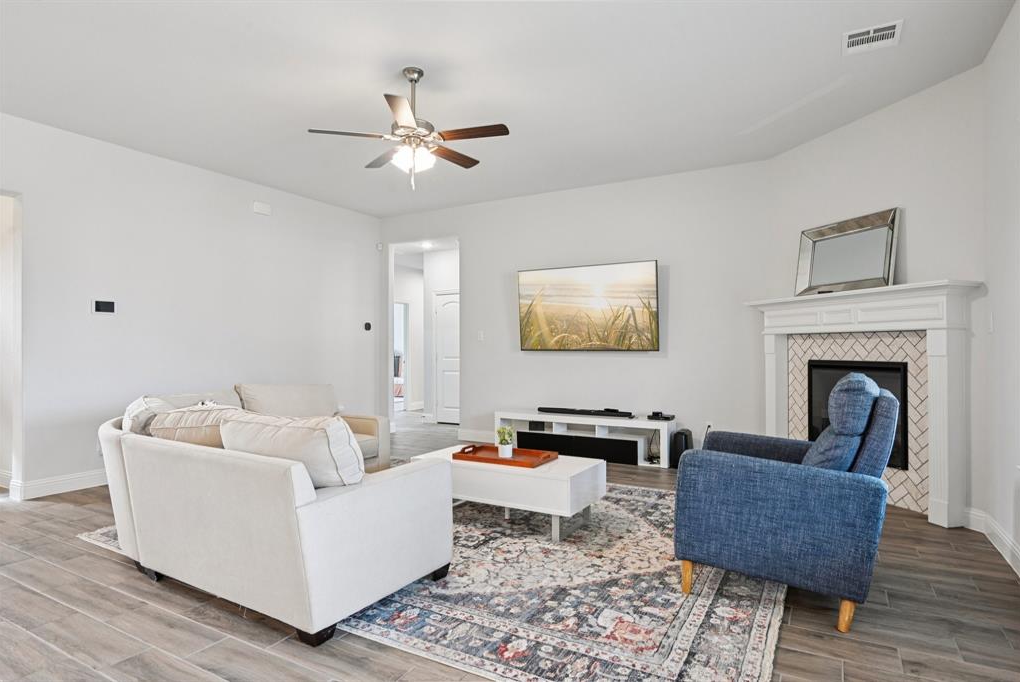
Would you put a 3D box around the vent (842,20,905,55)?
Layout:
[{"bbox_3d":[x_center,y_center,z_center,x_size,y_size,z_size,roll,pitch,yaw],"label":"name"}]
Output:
[{"bbox_3d":[2.118,-1.761,3.333,0.290,0.025,0.280,0,-1,30],"label":"vent"}]

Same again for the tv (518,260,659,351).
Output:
[{"bbox_3d":[0.853,-0.361,6.418,1.665,0.955,0.055,0,4,30],"label":"tv"}]

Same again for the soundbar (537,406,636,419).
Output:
[{"bbox_3d":[0.818,0.804,6.403,1.090,0.055,0.090,0,-1,30],"label":"soundbar"}]

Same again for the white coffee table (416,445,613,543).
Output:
[{"bbox_3d":[-0.017,1.038,3.974,1.225,0.420,0.590,0,-1,30],"label":"white coffee table"}]

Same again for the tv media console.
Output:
[{"bbox_3d":[0.785,1.053,6.316,2.010,0.447,0.345,0,-1,30],"label":"tv media console"}]

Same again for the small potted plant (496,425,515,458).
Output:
[{"bbox_3d":[-0.032,0.706,3.987,0.115,0.222,0.115,0,-1,0],"label":"small potted plant"}]

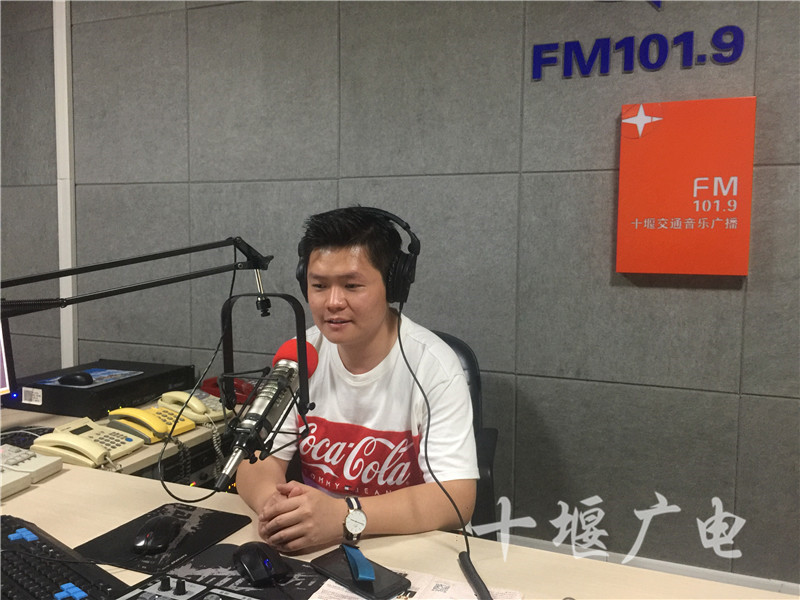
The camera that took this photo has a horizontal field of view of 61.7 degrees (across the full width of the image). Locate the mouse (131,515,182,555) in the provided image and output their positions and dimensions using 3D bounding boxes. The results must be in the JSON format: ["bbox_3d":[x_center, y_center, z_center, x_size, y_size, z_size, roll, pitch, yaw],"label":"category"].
[{"bbox_3d":[-0.413,0.396,1.144,0.061,0.036,0.105,1,5,9],"label":"mouse"}]

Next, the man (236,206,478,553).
[{"bbox_3d":[-0.071,0.479,1.360,0.520,1.330,0.580,4,6,36],"label":"man"}]

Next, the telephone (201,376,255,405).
[{"bbox_3d":[-0.546,0.297,2.246,0.200,0.063,0.158,3,5,32],"label":"telephone"}]

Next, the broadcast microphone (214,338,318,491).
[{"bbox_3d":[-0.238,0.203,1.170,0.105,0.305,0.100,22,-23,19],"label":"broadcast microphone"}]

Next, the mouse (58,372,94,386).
[{"bbox_3d":[-0.956,0.228,1.979,0.098,0.035,0.058,2,5,14],"label":"mouse"}]

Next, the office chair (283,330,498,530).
[{"bbox_3d":[-0.112,0.618,1.460,0.610,1.070,0.650,3,5,21],"label":"office chair"}]

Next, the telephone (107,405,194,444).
[{"bbox_3d":[-0.677,0.329,1.826,0.183,0.062,0.158,3,5,29],"label":"telephone"}]

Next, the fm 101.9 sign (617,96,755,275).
[{"bbox_3d":[0.756,-0.296,1.785,0.324,0.453,0.030,2,5,22],"label":"fm 101.9 sign"}]

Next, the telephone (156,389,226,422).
[{"bbox_3d":[-0.608,0.316,2.020,0.205,0.060,0.154,4,6,40],"label":"telephone"}]

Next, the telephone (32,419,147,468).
[{"bbox_3d":[-0.757,0.342,1.638,0.197,0.063,0.175,2,5,20],"label":"telephone"}]

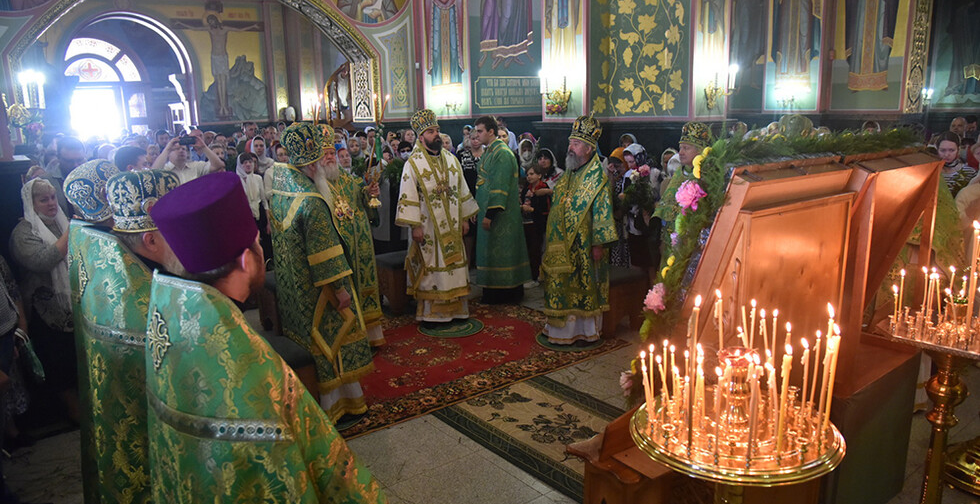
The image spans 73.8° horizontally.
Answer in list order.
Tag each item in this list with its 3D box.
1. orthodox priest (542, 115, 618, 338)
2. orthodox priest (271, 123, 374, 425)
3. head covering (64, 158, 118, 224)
[{"bbox_3d":[0.726,-0.177,5.404,0.490,1.875,0.680,-11,15,-40],"label":"orthodox priest"},{"bbox_3d":[-1.084,0.149,4.071,0.540,1.861,0.660,-10,14,-35],"label":"orthodox priest"},{"bbox_3d":[-1.737,-0.264,2.850,0.240,0.230,0.235,-10,14,-37],"label":"head covering"}]

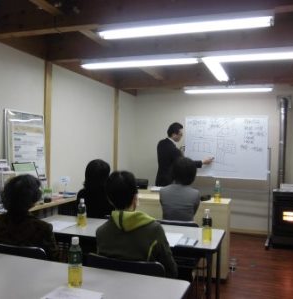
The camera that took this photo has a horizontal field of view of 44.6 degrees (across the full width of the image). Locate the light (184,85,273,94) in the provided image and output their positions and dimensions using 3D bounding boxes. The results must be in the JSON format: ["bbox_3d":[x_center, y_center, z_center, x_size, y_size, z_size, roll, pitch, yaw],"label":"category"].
[{"bbox_3d":[1.142,-0.840,5.046,1.235,0.100,0.150,1,0,19],"label":"light"}]

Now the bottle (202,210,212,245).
[{"bbox_3d":[0.451,0.567,2.624,0.068,0.232,0.068,1,1,18],"label":"bottle"}]

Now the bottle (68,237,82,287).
[{"bbox_3d":[-0.327,0.515,1.648,0.064,0.215,0.064,1,0,0],"label":"bottle"}]

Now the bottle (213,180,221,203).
[{"bbox_3d":[0.774,0.459,3.886,0.069,0.225,0.069,1,1,18],"label":"bottle"}]

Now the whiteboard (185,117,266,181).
[{"bbox_3d":[1.172,-0.028,5.320,1.210,0.910,0.040,1,1,23],"label":"whiteboard"}]

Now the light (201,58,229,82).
[{"bbox_3d":[0.813,-0.928,4.060,0.150,0.100,1.230,1,0,19],"label":"light"}]

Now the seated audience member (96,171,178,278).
[{"bbox_3d":[-0.014,0.735,2.307,0.500,1.200,0.720,2,0,22],"label":"seated audience member"}]

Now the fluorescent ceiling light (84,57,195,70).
[{"bbox_3d":[-0.089,-0.847,3.480,1.210,0.080,0.075,1,1,18],"label":"fluorescent ceiling light"}]

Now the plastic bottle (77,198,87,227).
[{"bbox_3d":[-0.509,0.505,2.848,0.064,0.215,0.064,1,0,19],"label":"plastic bottle"}]

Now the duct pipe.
[{"bbox_3d":[2.017,-0.101,5.282,0.115,1.334,0.115,1,0,19],"label":"duct pipe"}]

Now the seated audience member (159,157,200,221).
[{"bbox_3d":[0.354,0.726,3.489,0.440,1.300,0.620,1,1,18],"label":"seated audience member"}]

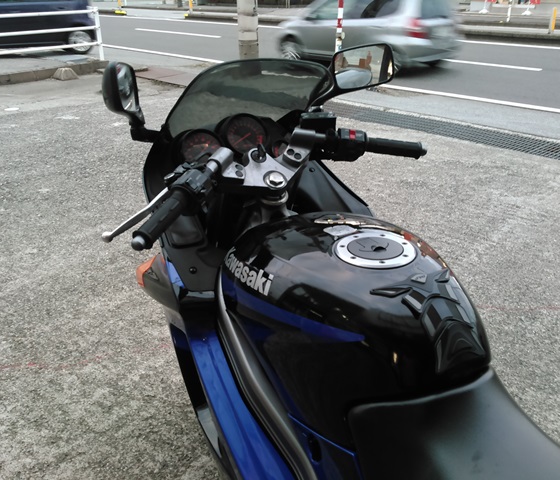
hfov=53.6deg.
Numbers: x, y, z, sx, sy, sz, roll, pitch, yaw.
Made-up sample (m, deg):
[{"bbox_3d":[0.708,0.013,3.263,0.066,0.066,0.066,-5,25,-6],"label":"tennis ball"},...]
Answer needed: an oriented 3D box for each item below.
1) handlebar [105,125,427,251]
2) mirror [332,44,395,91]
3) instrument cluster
[{"bbox_3d":[0.002,-0.129,1.094,0.685,0.120,0.180,-20,30,-29],"label":"handlebar"},{"bbox_3d":[0.201,-0.414,1.330,0.155,0.105,0.060,-8,25,-13],"label":"mirror"},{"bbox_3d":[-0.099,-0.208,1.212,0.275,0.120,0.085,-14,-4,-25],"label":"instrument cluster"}]

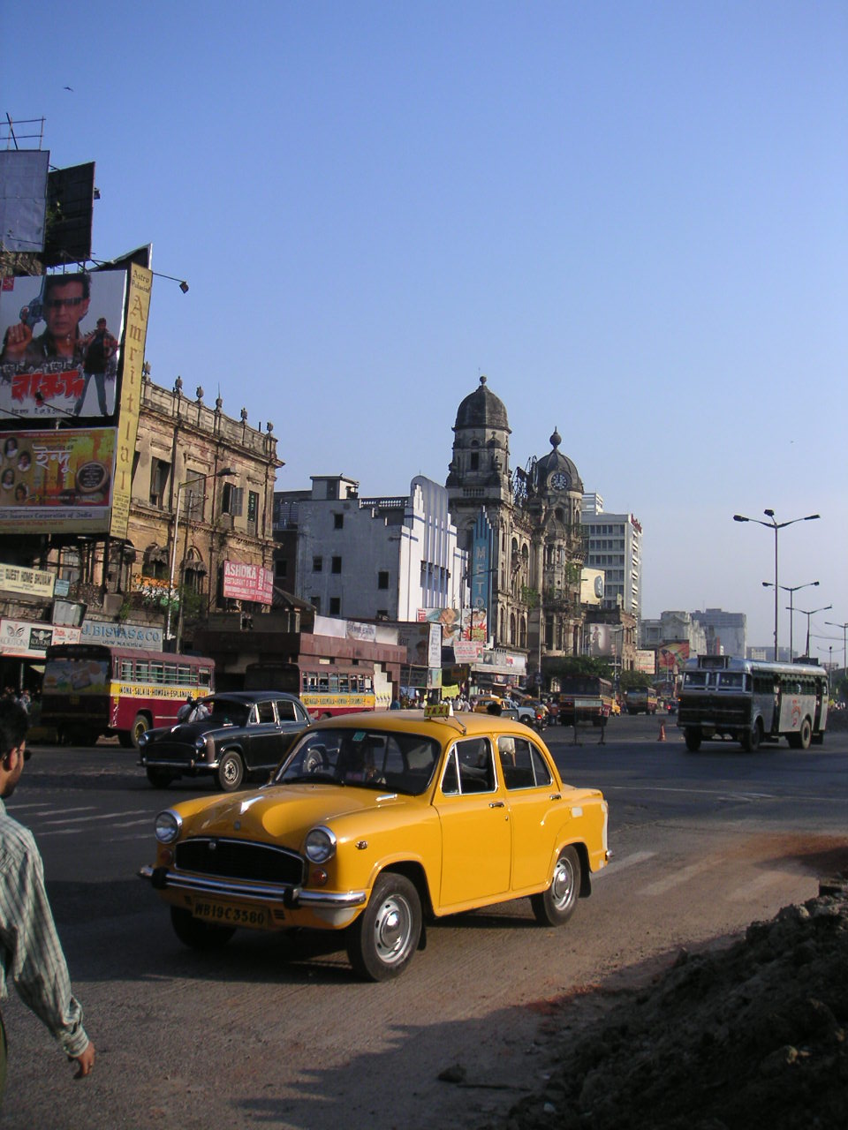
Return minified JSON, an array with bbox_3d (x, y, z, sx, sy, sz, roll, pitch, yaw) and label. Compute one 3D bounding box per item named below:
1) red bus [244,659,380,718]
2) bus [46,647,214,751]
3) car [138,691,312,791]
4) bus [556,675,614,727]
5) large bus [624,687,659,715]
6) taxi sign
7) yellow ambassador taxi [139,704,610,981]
[{"bbox_3d":[-4.460,5.580,50.287,2.380,2.943,7.133,-1,-7,21],"label":"red bus"},{"bbox_3d":[-9.612,4.423,41.127,2.308,3.068,7.203,0,-7,16],"label":"bus"},{"bbox_3d":[-3.132,3.048,21.661,1.680,1.600,4.280,-2,-7,28],"label":"car"},{"bbox_3d":[10.266,8.606,77.994,2.456,2.947,7.946,0,-7,14],"label":"bus"},{"bbox_3d":[24.462,15.260,138.776,2.351,3.033,7.945,0,-7,18],"label":"large bus"},{"bbox_3d":[0.114,1.021,8.731,0.210,0.100,0.080,-2,-7,31],"label":"taxi sign"},{"bbox_3d":[-0.090,1.842,9.063,1.680,1.600,4.280,-2,-7,31],"label":"yellow ambassador taxi"}]

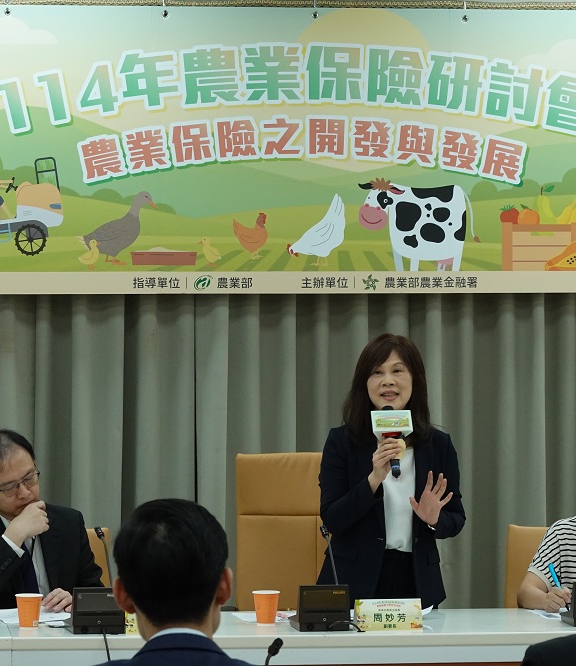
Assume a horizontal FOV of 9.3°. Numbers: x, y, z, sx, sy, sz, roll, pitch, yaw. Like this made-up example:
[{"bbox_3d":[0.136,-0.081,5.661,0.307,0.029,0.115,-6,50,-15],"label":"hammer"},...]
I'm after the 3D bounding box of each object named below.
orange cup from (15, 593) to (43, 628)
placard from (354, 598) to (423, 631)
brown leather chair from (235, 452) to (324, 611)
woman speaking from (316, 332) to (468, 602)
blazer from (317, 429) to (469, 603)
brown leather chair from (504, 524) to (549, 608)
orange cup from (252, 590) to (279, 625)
[{"bbox_3d":[-0.769,0.824,10.470,0.083,0.097,0.083,0,1,-4],"label":"orange cup"},{"bbox_3d":[0.298,0.829,10.420,0.197,0.093,0.068,0,1,-6],"label":"placard"},{"bbox_3d":[0.097,1.002,11.620,0.600,1.190,0.640,0,1,-7],"label":"brown leather chair"},{"bbox_3d":[0.328,0.808,11.170,0.475,1.610,0.420,0,1,-5],"label":"woman speaking"},{"bbox_3d":[0.328,0.567,11.180,0.465,0.570,0.380,0,1,-5],"label":"blazer"},{"bbox_3d":[0.987,1.123,11.620,0.600,0.950,0.620,0,1,-7],"label":"brown leather chair"},{"bbox_3d":[-0.067,0.824,10.530,0.083,0.097,0.083,0,1,0],"label":"orange cup"}]

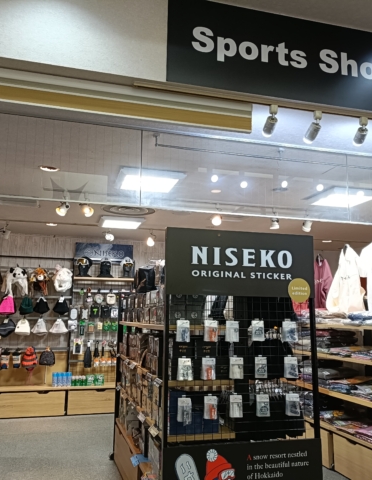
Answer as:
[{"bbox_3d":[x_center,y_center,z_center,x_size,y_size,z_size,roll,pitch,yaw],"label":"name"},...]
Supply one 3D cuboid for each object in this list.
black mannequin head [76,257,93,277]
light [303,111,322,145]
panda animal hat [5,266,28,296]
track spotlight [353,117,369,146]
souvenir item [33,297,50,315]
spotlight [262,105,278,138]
[{"bbox_3d":[-1.509,0.398,6.871,0.210,0.310,0.240,-3,-10,21],"label":"black mannequin head"},{"bbox_3d":[0.917,-0.792,3.282,0.072,0.219,0.155,4,-10,-22],"label":"light"},{"bbox_3d":[-2.326,0.575,6.354,0.290,0.410,0.210,5,-10,-25],"label":"panda animal hat"},{"bbox_3d":[1.291,-0.789,3.387,0.072,0.193,0.155,2,-9,-7],"label":"track spotlight"},{"bbox_3d":[-2.056,0.932,6.577,0.235,0.250,0.100,3,-10,-15],"label":"souvenir item"},{"bbox_3d":[0.593,-0.818,3.195,0.072,0.206,0.155,3,-10,-13],"label":"spotlight"}]

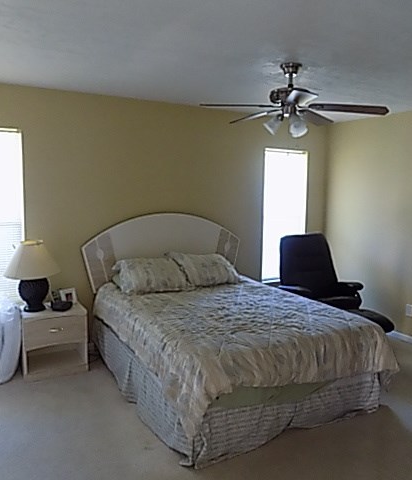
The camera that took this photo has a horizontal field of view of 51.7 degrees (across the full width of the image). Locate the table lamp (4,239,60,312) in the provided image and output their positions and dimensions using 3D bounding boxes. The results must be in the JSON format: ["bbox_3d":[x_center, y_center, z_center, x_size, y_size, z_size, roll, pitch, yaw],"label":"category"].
[{"bbox_3d":[-1.465,0.306,3.613,0.440,0.625,0.440,-3,8,-29],"label":"table lamp"}]

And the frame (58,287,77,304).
[{"bbox_3d":[-1.257,0.518,3.873,0.135,0.140,0.030,-5,-4,-42],"label":"frame"}]

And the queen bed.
[{"bbox_3d":[0.105,0.497,3.602,1.780,1.345,2.080,-3,8,-29],"label":"queen bed"}]

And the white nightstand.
[{"bbox_3d":[-1.341,0.872,3.731,0.510,0.525,0.390,-3,8,-29],"label":"white nightstand"}]

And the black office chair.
[{"bbox_3d":[1.329,0.552,4.452,0.820,1.080,1.200,-3,8,-29],"label":"black office chair"}]

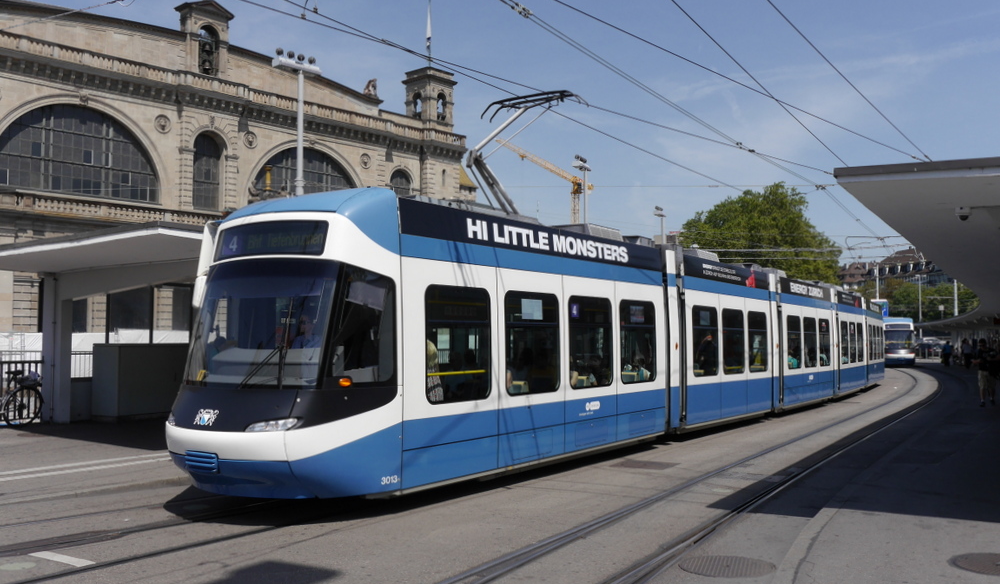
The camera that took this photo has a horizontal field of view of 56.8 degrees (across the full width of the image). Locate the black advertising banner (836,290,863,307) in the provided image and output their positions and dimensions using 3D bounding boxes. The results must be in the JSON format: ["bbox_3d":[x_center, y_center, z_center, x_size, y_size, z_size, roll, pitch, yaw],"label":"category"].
[{"bbox_3d":[10.945,0.266,28.909,0.060,0.370,4.831,-2,-3,29],"label":"black advertising banner"}]

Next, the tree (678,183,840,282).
[{"bbox_3d":[29.000,-2.500,103.000,18.300,19.400,18.000,0,-3,0],"label":"tree"}]

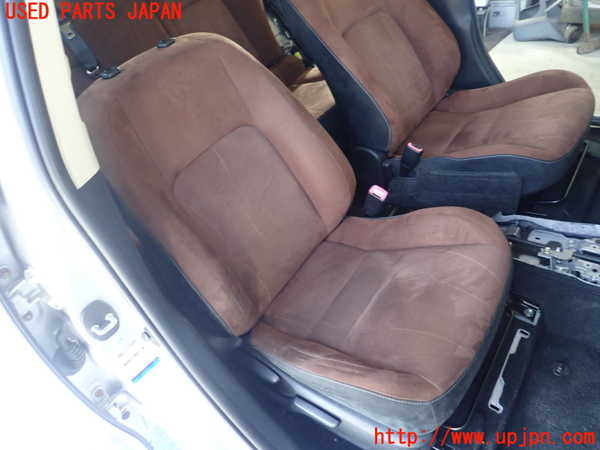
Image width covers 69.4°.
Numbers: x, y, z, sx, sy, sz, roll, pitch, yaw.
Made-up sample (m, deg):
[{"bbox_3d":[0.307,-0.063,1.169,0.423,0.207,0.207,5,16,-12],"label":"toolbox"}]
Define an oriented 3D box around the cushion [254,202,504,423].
[{"bbox_3d":[0.162,0.144,0.973,0.520,0.135,0.490,12,47,39],"label":"cushion"}]

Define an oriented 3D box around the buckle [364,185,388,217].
[{"bbox_3d":[0.206,-0.057,1.188,0.044,0.090,0.028,32,56,17],"label":"buckle"}]

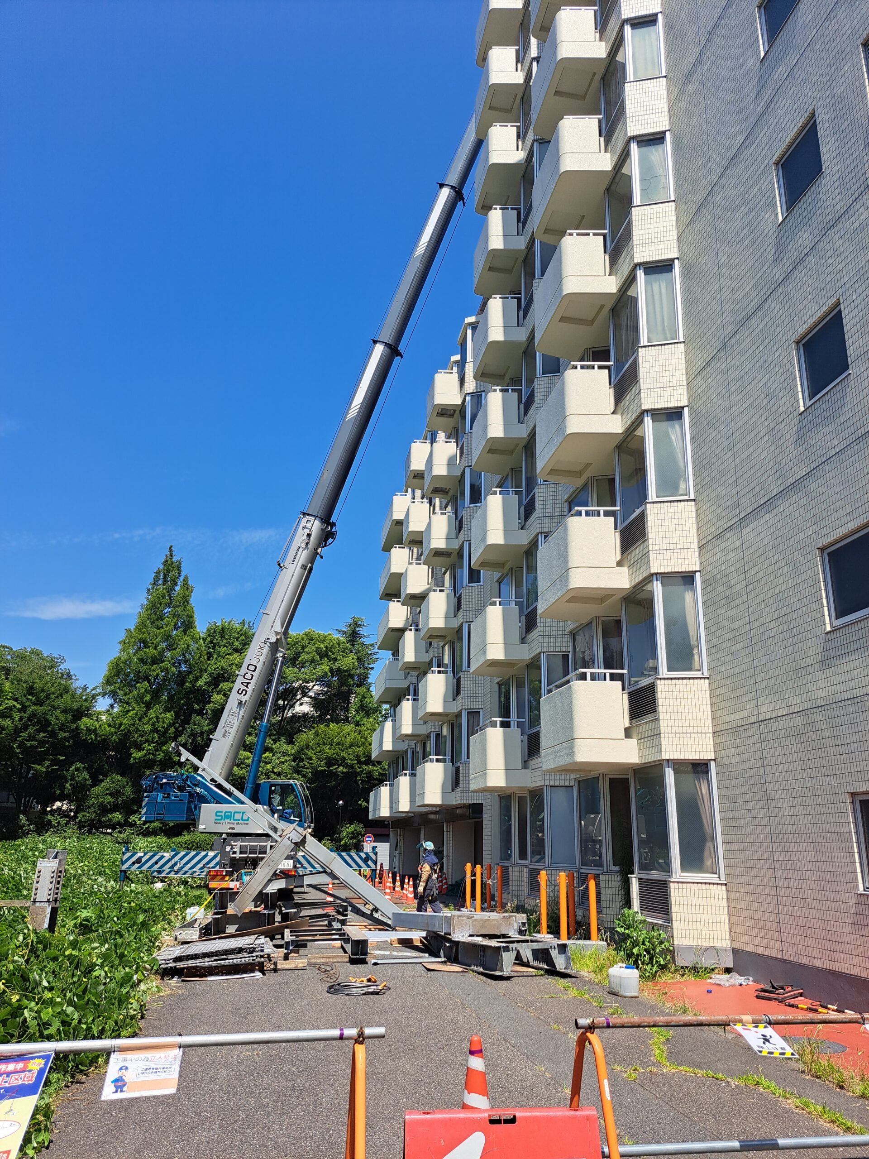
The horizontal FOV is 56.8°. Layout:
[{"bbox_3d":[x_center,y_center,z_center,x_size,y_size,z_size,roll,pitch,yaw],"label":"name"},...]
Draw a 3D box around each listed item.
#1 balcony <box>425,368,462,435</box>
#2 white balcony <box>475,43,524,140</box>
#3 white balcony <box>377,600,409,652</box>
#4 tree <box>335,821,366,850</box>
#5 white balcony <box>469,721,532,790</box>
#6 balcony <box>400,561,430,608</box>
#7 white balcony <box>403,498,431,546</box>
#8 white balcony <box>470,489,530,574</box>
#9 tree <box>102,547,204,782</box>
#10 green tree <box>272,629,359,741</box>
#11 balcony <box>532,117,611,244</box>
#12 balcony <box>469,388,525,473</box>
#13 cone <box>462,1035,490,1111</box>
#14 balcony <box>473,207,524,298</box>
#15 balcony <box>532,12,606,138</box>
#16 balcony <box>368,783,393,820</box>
[{"bbox_3d":[0.376,-7.363,33.260,0.991,1.568,2.364,5,-18,-10],"label":"balcony"},{"bbox_3d":[1.986,-14.704,24.478,1.000,1.400,2.300,4,-17,-9],"label":"white balcony"},{"bbox_3d":[-1.970,2.198,39.621,1.000,1.400,4.700,4,-17,-9],"label":"white balcony"},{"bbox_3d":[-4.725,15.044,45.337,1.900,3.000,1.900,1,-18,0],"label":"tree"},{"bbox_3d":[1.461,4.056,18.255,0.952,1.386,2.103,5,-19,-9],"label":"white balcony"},{"bbox_3d":[-0.778,0.251,33.656,0.989,1.387,2.091,4,-18,-9],"label":"balcony"},{"bbox_3d":[-0.705,-2.397,34.516,0.989,1.387,2.091,4,-18,-9],"label":"white balcony"},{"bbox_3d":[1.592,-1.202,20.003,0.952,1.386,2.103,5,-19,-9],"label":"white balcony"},{"bbox_3d":[-17.590,7.021,50.074,6.555,19.109,6.555,1,-18,0],"label":"tree"},{"bbox_3d":[-8.279,10.744,54.218,7.142,14.971,7.142,1,-18,0],"label":"green tree"},{"bbox_3d":[2.772,-8.165,16.474,0.989,1.387,2.193,4,-18,-9],"label":"balcony"},{"bbox_3d":[1.776,-4.233,23.127,0.991,1.568,2.364,5,-18,-10],"label":"balcony"},{"bbox_3d":[0.205,2.691,4.057,0.380,0.700,0.380,1,-18,0],"label":"cone"},{"bbox_3d":[1.849,-9.314,22.866,1.000,1.400,2.300,4,-17,-9],"label":"balcony"},{"bbox_3d":[2.845,-10.812,17.335,0.989,1.387,2.193,4,-18,-9],"label":"balcony"},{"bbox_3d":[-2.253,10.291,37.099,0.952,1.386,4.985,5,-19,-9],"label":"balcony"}]

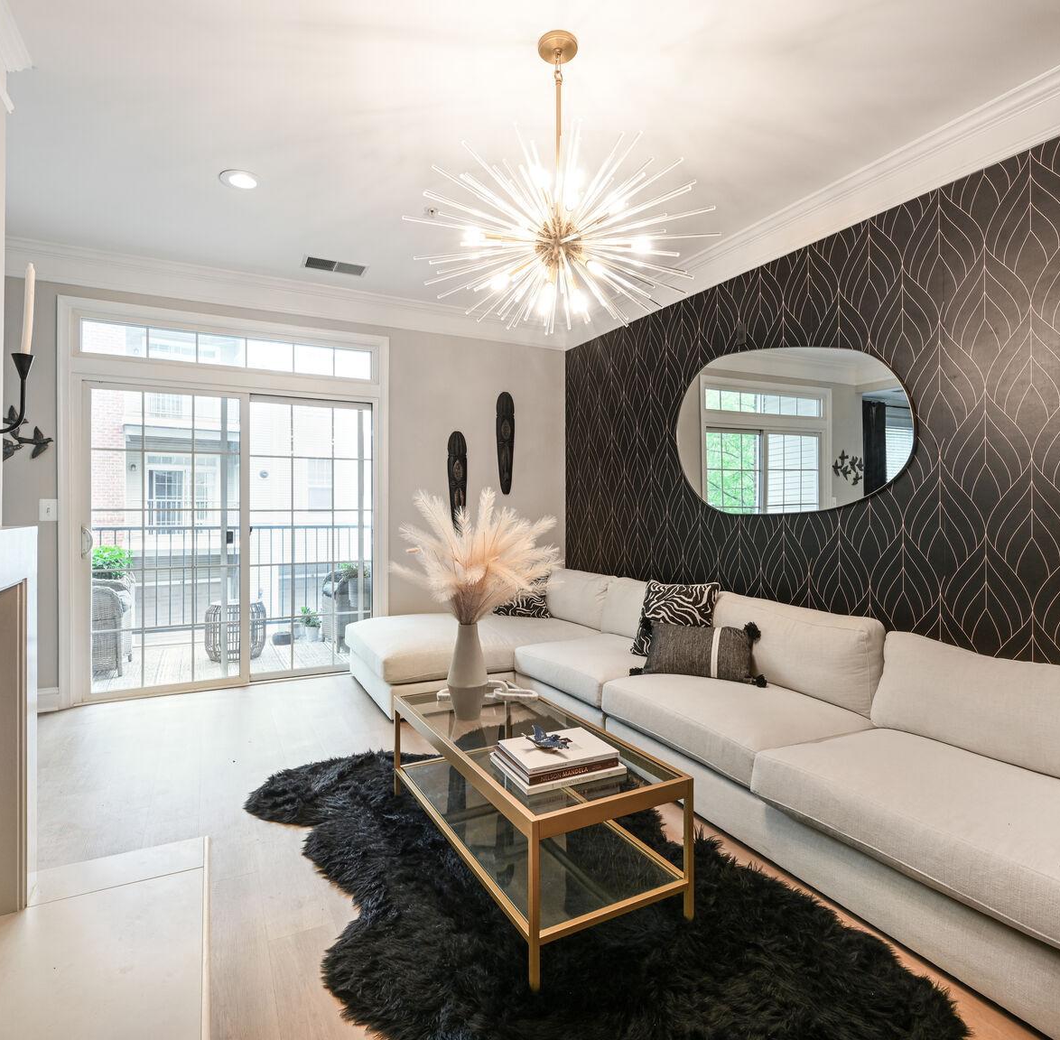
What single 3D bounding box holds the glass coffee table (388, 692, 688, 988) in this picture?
[{"bbox_3d":[-0.047,0.990,2.230,0.550,0.435,1.210,0,1,-30],"label":"glass coffee table"}]

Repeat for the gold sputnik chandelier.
[{"bbox_3d":[0.090,-1.104,1.990,0.970,0.900,0.970,0,1,-27],"label":"gold sputnik chandelier"}]

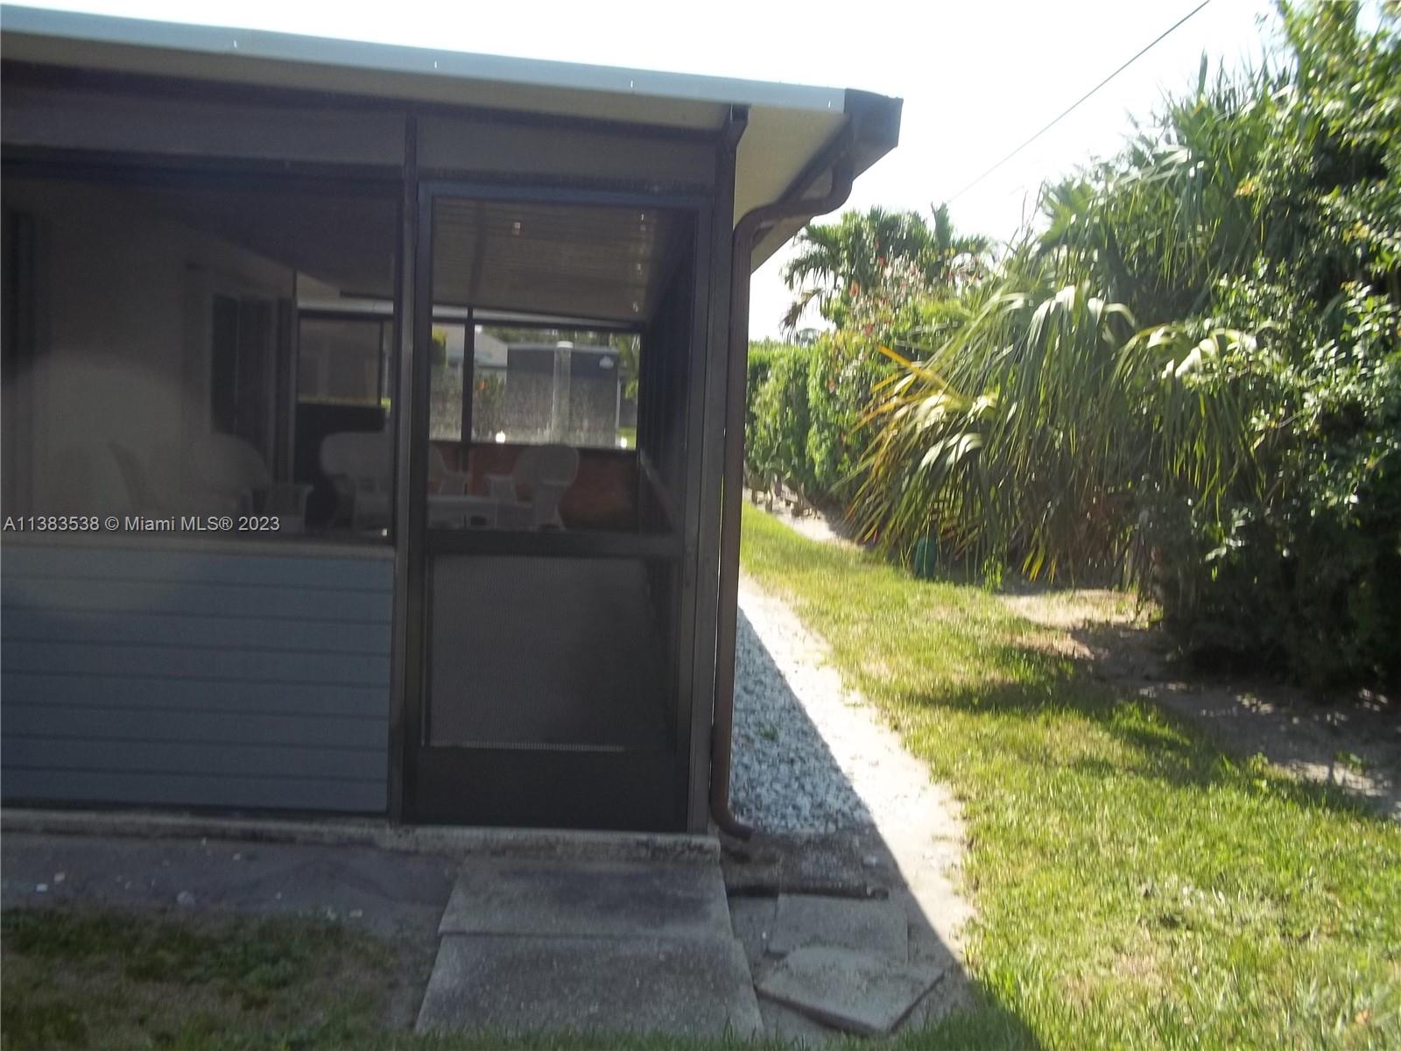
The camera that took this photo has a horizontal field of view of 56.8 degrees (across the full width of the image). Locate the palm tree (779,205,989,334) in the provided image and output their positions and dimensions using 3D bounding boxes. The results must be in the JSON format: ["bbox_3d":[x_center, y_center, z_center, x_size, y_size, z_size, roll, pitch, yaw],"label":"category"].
[{"bbox_3d":[2.736,-2.591,20.222,3.300,4.730,3.200,2,5,-4],"label":"palm tree"}]

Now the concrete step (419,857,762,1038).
[{"bbox_3d":[-0.304,1.213,3.666,0.838,0.100,1.182,2,5,-4],"label":"concrete step"}]

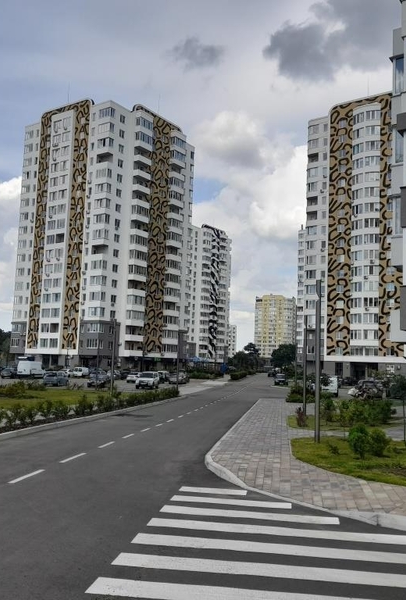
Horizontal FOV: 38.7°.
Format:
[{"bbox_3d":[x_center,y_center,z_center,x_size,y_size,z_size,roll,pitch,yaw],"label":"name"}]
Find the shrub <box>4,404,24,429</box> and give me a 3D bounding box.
[{"bbox_3d":[-5.460,3.351,16.717,0.577,0.664,0.577,2,-6,0],"label":"shrub"}]

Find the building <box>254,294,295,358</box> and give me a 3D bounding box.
[{"bbox_3d":[52.864,23.039,414.292,27.000,49.000,22.000,1,-5,10],"label":"building"}]

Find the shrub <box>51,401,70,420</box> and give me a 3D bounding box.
[{"bbox_3d":[-5.419,4.232,22.129,0.728,0.728,0.728,1,-6,8],"label":"shrub"}]

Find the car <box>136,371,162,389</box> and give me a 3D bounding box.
[{"bbox_3d":[-5.648,8.308,60.090,1.850,1.780,4.700,2,-6,4],"label":"car"}]

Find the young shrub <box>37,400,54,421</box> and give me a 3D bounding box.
[{"bbox_3d":[-5.263,3.677,19.380,0.536,0.619,0.536,2,-6,0],"label":"young shrub"}]

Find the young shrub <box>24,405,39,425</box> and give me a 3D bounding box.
[{"bbox_3d":[-5.919,3.952,19.943,0.525,0.656,0.525,1,-6,8],"label":"young shrub"}]

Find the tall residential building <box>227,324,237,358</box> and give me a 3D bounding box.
[{"bbox_3d":[20.541,33.513,417.427,16.000,31.000,18.000,1,-6,8],"label":"tall residential building"}]

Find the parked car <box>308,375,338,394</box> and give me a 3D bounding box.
[{"bbox_3d":[11.040,7.923,53.088,1.800,1.830,4.400,-1,-6,25],"label":"parked car"}]

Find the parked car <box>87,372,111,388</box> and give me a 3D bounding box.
[{"bbox_3d":[-10.142,7.848,56.576,1.740,1.500,4.300,2,-6,3],"label":"parked car"}]

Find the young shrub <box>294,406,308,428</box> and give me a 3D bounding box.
[{"bbox_3d":[3.527,4.250,20.900,0.481,0.756,0.481,1,-6,8],"label":"young shrub"}]

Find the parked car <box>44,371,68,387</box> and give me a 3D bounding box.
[{"bbox_3d":[-14.408,7.787,57.070,1.660,1.500,3.750,2,-5,3],"label":"parked car"}]

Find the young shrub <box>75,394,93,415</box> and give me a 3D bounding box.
[{"bbox_3d":[-4.573,4.057,22.406,0.697,0.794,0.697,2,-6,0],"label":"young shrub"}]

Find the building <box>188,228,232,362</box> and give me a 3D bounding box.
[{"bbox_3d":[-7.963,0.006,221.328,26.000,51.000,28.000,-2,-7,36],"label":"building"}]

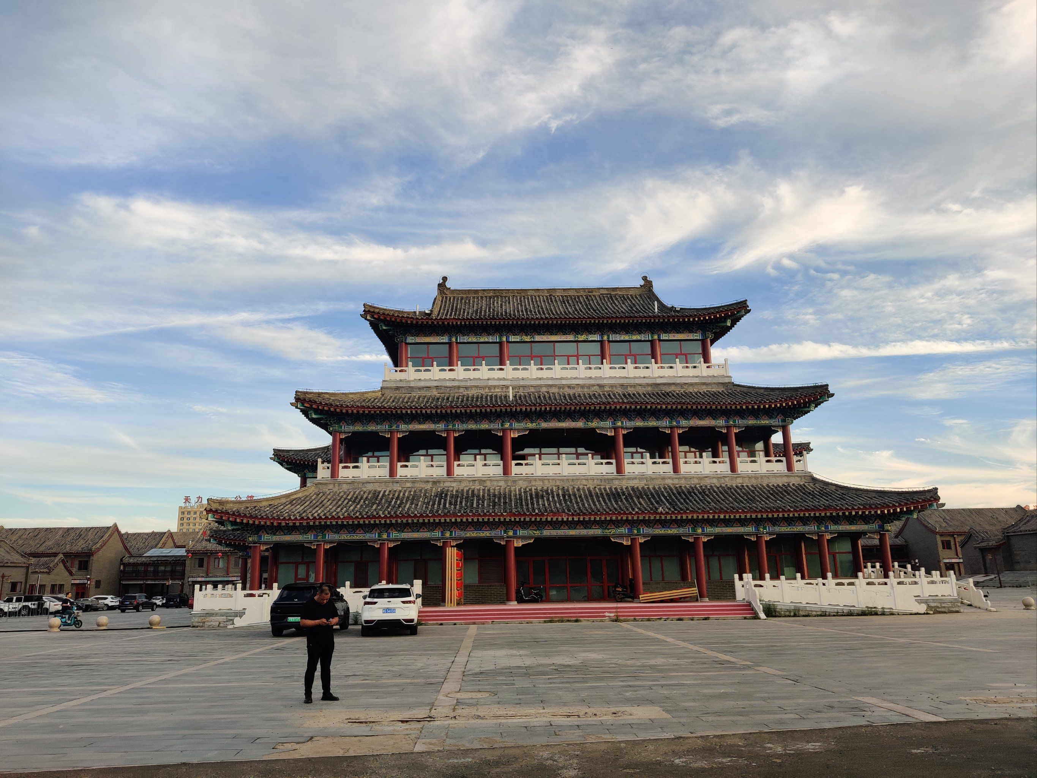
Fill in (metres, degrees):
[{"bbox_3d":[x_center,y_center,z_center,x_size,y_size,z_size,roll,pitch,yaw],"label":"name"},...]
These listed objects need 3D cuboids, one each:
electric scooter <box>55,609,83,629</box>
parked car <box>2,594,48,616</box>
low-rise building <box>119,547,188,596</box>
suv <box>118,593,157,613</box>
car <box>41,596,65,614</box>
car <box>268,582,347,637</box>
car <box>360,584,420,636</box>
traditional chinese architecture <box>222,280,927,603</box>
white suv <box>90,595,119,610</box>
[{"bbox_3d":[-20.725,10.546,37.316,1.420,1.020,0.600,0,-13,-4],"label":"electric scooter"},{"bbox_3d":[-46.285,20.098,75.049,4.500,1.860,1.890,-1,-13,-2],"label":"parked car"},{"bbox_3d":[-46.314,24.866,107.285,9.000,7.500,7.500,-1,-13,-2],"label":"low-rise building"},{"bbox_3d":[-35.724,20.023,76.014,1.870,1.670,4.650,-1,-13,-1],"label":"suv"},{"bbox_3d":[-46.689,21.082,78.528,4.650,1.600,1.880,-1,-13,-2],"label":"car"},{"bbox_3d":[-7.447,7.996,29.469,1.950,1.750,4.900,-1,-13,0],"label":"car"},{"bbox_3d":[-4.478,7.782,28.669,1.890,1.680,4.550,0,-14,-6],"label":"car"},{"bbox_3d":[2.223,2.801,50.962,34.000,20.900,26.000,-1,-13,-2],"label":"traditional chinese architecture"},{"bbox_3d":[-48.294,24.576,92.996,4.500,1.650,1.840,-1,-13,-2],"label":"white suv"}]

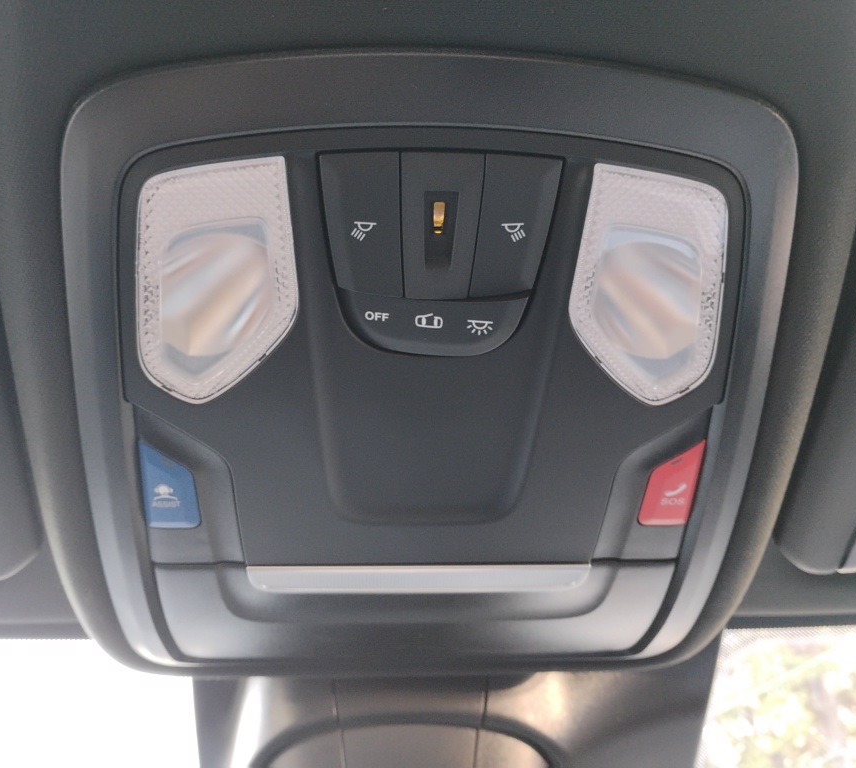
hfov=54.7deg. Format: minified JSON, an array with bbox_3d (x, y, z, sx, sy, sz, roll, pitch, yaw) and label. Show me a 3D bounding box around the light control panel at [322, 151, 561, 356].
[{"bbox_3d":[0.002,-0.037,0.238,0.066,0.014,0.059,1,-69,-4],"label":"light control panel"}]

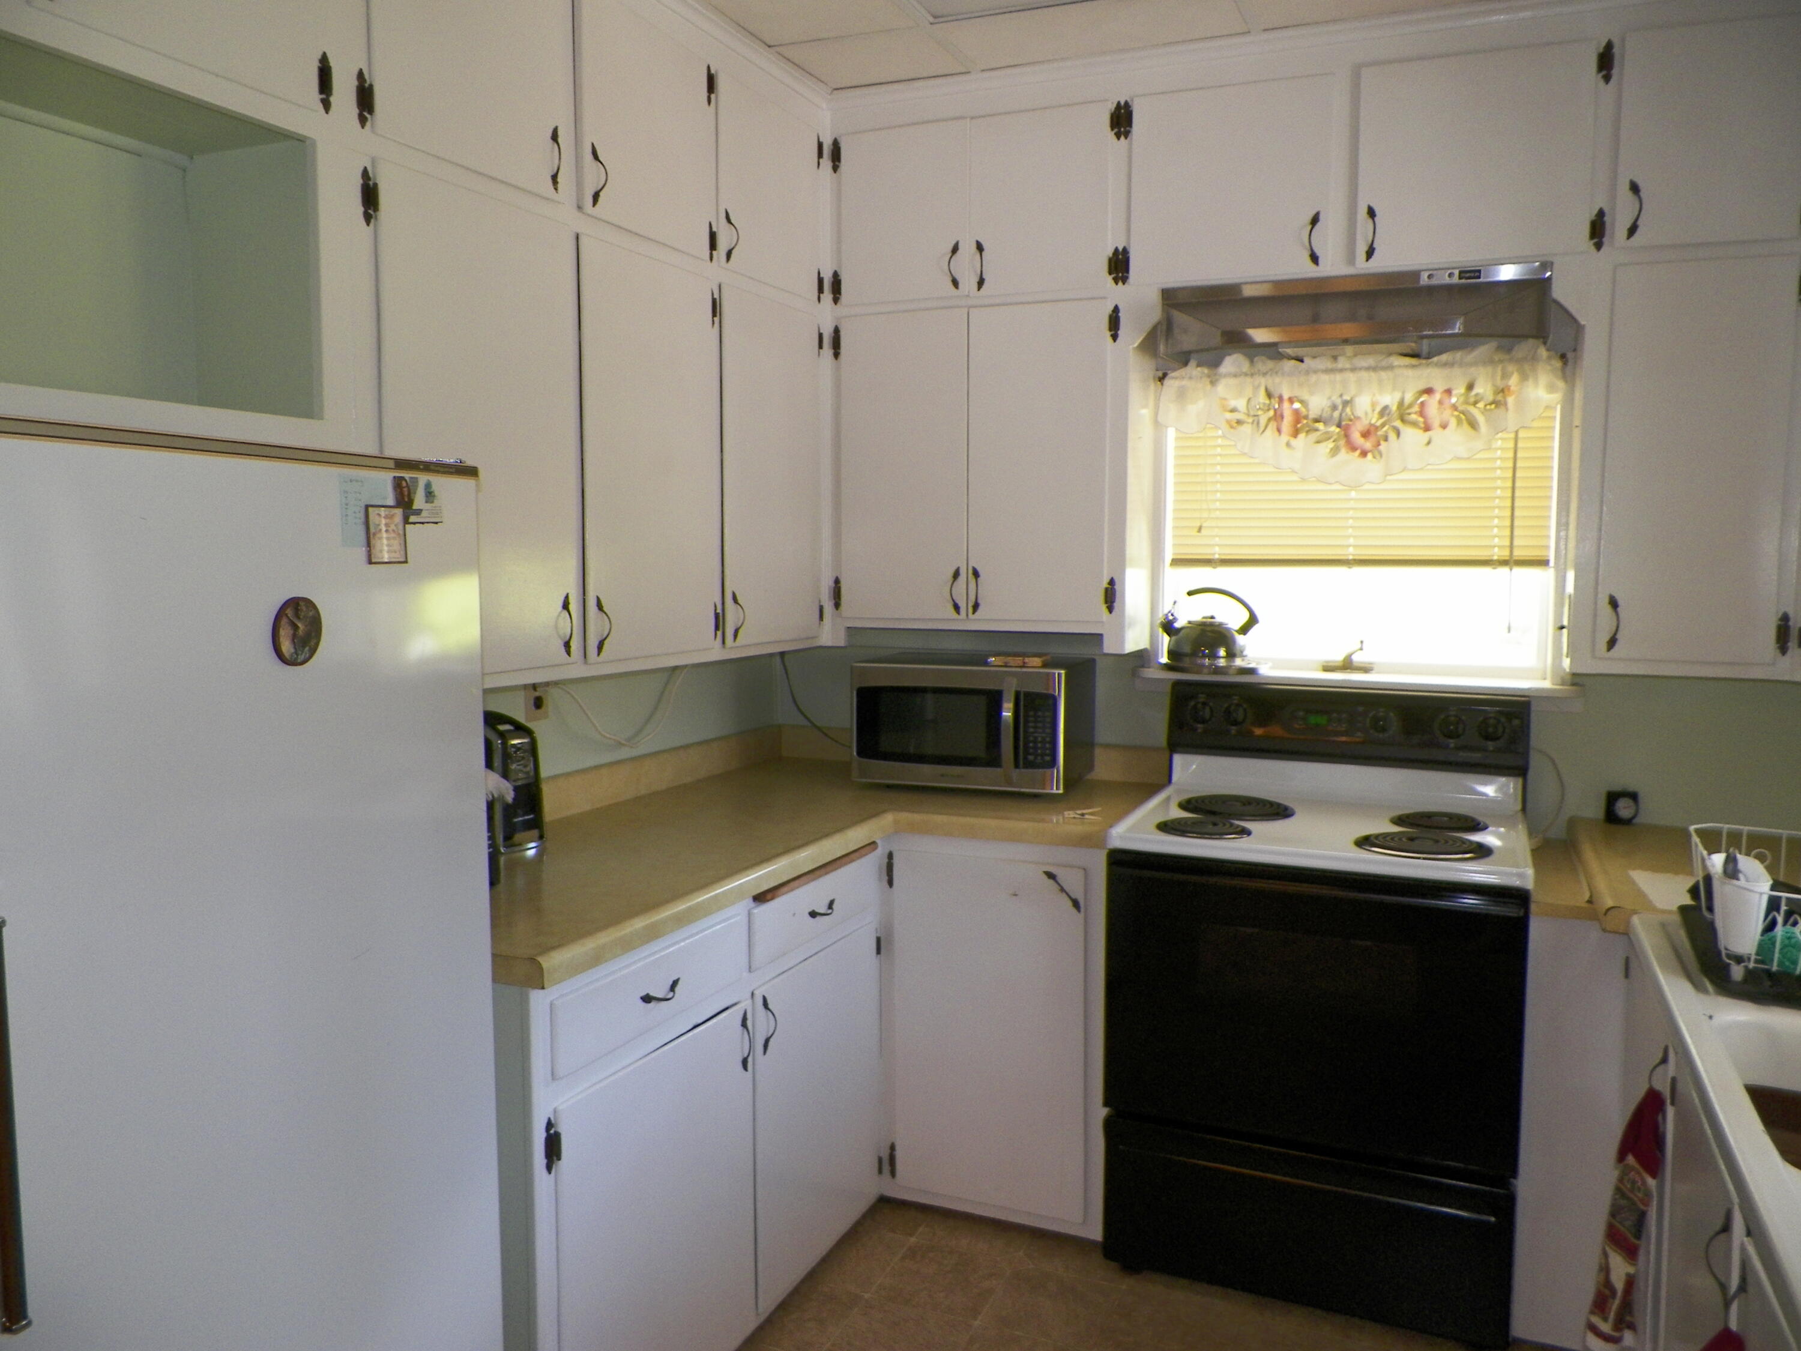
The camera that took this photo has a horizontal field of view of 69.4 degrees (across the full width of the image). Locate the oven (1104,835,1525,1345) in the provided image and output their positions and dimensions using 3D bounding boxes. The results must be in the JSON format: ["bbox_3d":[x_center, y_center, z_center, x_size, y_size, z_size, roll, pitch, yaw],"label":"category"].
[{"bbox_3d":[0.872,0.772,2.724,0.760,0.870,0.625,3,6,25],"label":"oven"}]

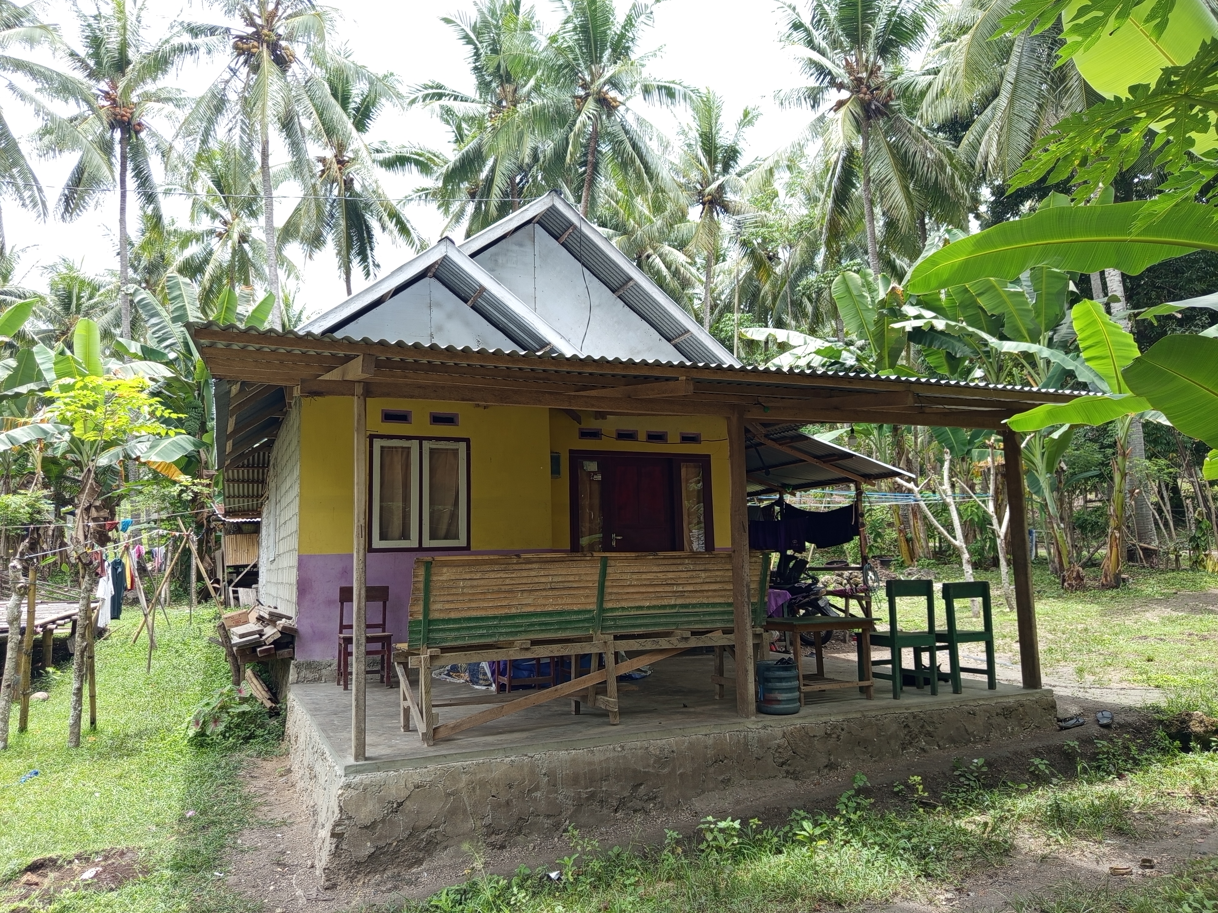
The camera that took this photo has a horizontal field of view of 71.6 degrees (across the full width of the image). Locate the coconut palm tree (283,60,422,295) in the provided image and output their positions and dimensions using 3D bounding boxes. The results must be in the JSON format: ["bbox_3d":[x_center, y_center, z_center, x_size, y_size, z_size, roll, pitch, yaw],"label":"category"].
[{"bbox_3d":[-8.896,-4.416,28.275,5.300,18.910,5.300,2,-8,-25],"label":"coconut palm tree"}]

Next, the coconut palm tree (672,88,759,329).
[{"bbox_3d":[3.846,-4.470,29.861,4.200,18.050,4.200,2,-8,-25],"label":"coconut palm tree"}]

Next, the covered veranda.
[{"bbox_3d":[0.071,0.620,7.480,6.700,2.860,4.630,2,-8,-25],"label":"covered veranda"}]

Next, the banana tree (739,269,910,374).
[{"bbox_3d":[3.986,-0.401,14.258,2.800,5.590,2.600,2,-8,-25],"label":"banana tree"}]

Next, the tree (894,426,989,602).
[{"bbox_3d":[4.830,1.060,12.300,1.350,2.550,1.100,-2,-7,0],"label":"tree"}]

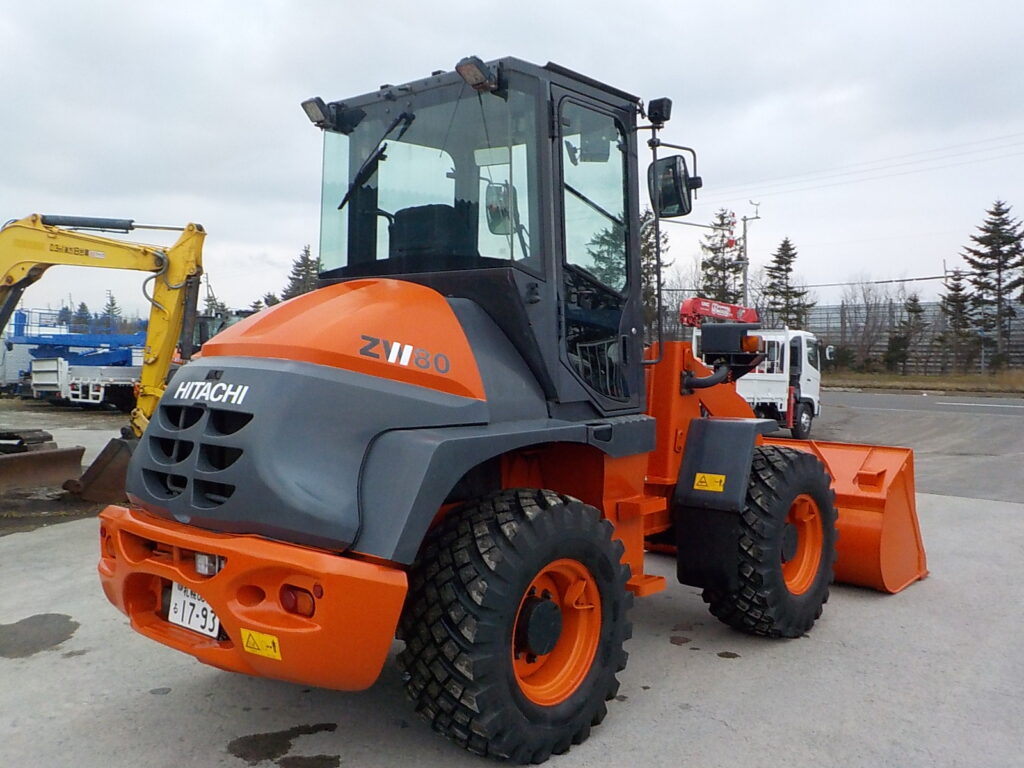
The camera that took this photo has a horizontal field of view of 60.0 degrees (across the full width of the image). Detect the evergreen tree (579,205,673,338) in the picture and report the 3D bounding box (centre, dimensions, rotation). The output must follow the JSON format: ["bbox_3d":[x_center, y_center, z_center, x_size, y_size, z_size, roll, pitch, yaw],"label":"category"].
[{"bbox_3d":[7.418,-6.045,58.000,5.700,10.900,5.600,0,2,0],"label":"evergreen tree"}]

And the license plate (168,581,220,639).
[{"bbox_3d":[-1.122,0.783,3.134,0.330,0.165,0.010,1,-4,41],"label":"license plate"}]

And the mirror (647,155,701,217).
[{"bbox_3d":[0.831,-1.022,4.581,0.130,0.310,0.200,-1,1,-32],"label":"mirror"}]

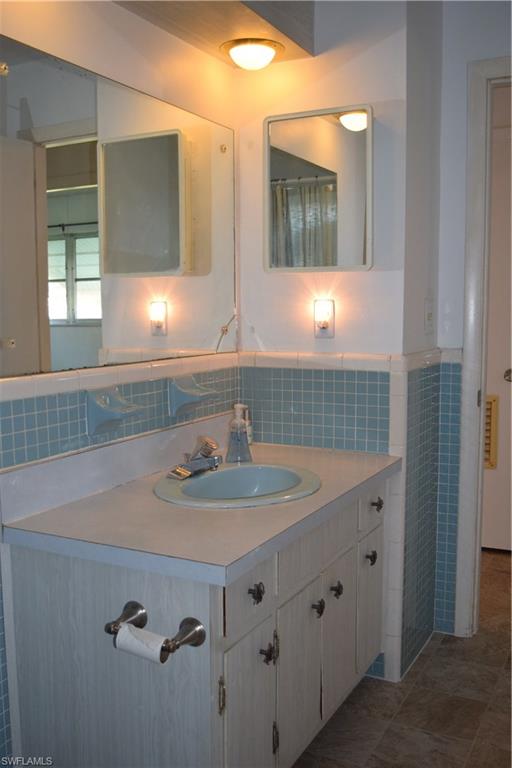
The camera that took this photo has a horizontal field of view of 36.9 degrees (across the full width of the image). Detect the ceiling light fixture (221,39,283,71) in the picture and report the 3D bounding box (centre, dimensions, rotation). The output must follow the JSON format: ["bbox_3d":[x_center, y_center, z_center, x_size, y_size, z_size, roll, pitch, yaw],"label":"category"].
[{"bbox_3d":[-0.012,-0.979,2.321,0.195,0.058,0.195,0,6,0],"label":"ceiling light fixture"}]

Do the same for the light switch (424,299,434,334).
[{"bbox_3d":[0.585,-0.226,2.578,0.011,0.120,0.105,3,7,27],"label":"light switch"}]

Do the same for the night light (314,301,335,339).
[{"bbox_3d":[0.207,-0.204,2.430,0.069,0.119,0.050,3,7,27],"label":"night light"}]

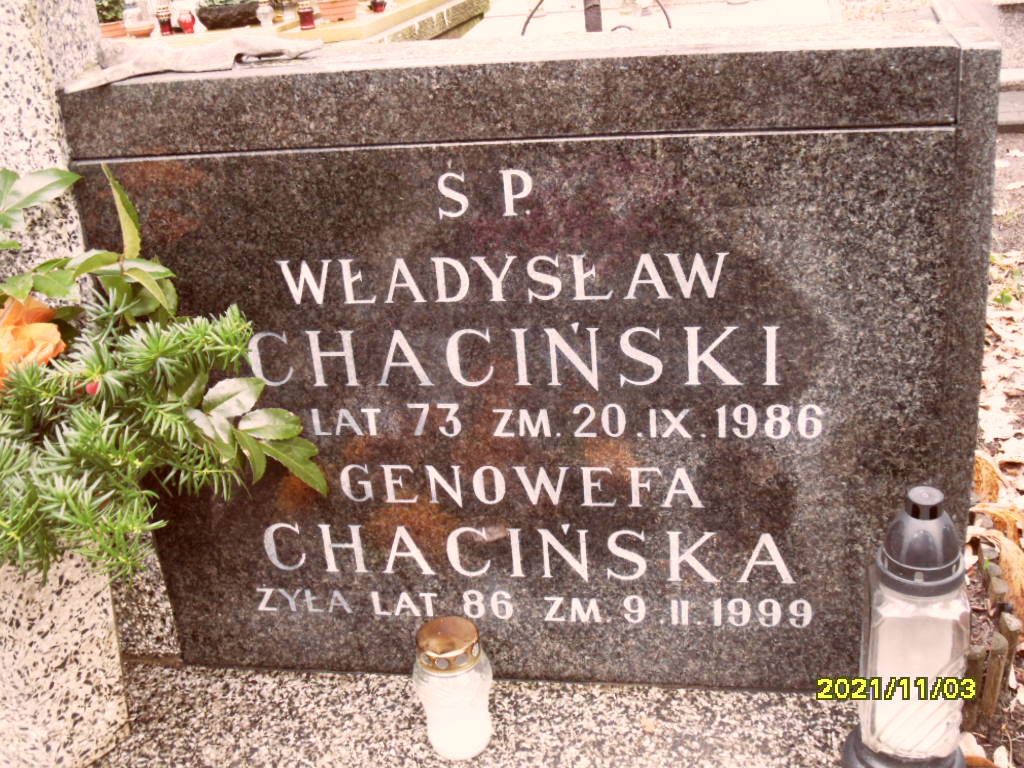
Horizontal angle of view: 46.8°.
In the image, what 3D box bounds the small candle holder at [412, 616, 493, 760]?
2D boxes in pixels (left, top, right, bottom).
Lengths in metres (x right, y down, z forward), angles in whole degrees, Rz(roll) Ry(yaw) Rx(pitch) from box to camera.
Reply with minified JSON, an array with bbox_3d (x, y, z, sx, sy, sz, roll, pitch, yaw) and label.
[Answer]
[{"bbox_3d":[-0.053,0.276,1.076,0.073,0.120,0.073,-5,23,0],"label":"small candle holder"}]

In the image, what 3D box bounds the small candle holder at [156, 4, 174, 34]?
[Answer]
[{"bbox_3d":[-1.573,-1.657,5.375,0.070,0.126,0.070,-5,23,0],"label":"small candle holder"}]

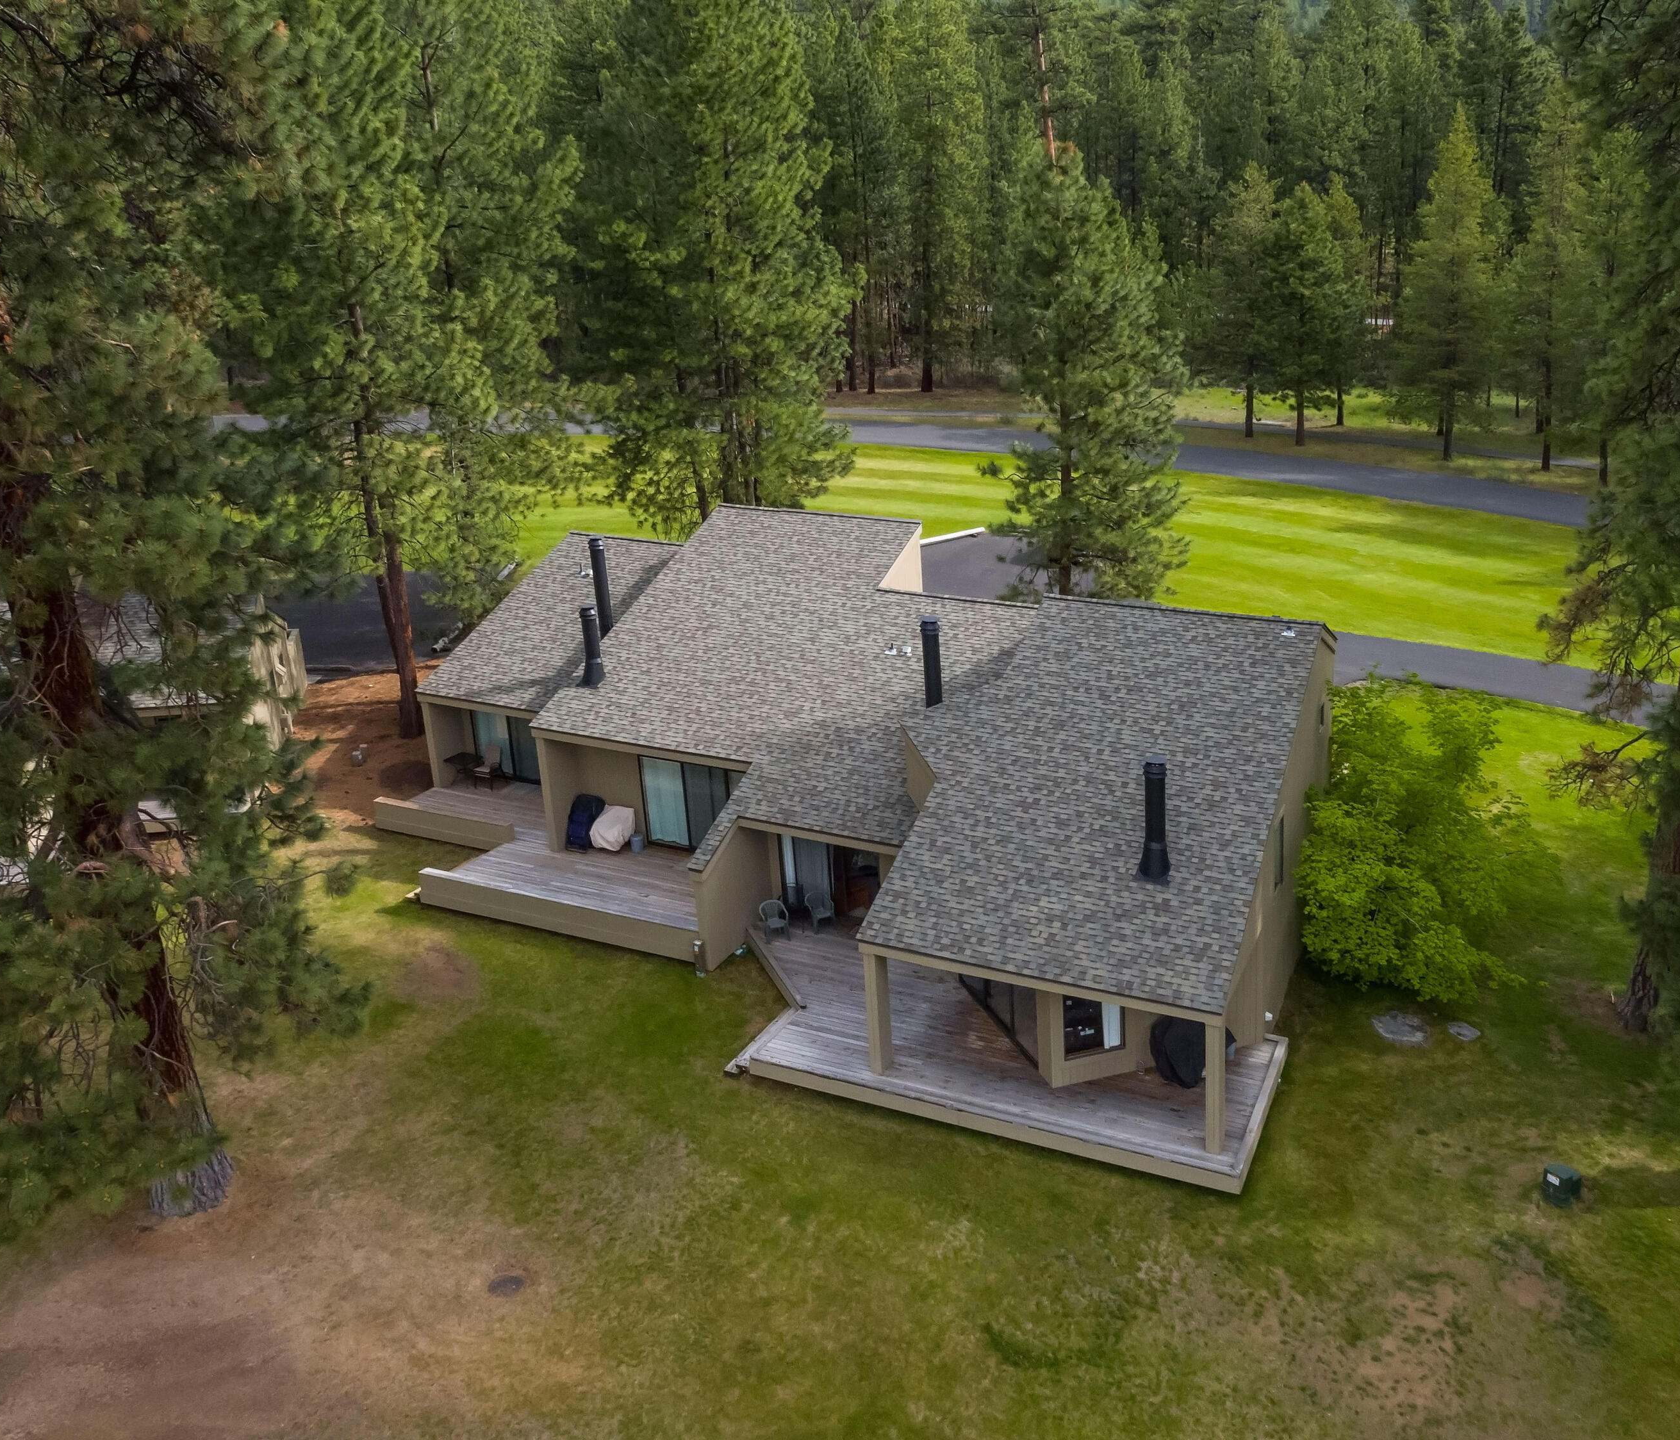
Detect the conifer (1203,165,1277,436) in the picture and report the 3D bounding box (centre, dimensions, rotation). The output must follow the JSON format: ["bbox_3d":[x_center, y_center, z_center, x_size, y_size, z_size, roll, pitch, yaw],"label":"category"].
[{"bbox_3d":[26.812,-27.488,88.267,5.600,17.273,5.600,7,22,26],"label":"conifer"}]

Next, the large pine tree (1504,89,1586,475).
[{"bbox_3d":[37.913,-23.114,71.188,5.000,19.540,5.000,7,22,26],"label":"large pine tree"}]

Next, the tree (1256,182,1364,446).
[{"bbox_3d":[29.569,-25.416,84.218,6.300,15.942,6.300,7,22,26],"label":"tree"}]

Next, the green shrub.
[{"bbox_3d":[11.894,2.269,27.311,4.400,6.000,4.600,7,22,26],"label":"green shrub"}]

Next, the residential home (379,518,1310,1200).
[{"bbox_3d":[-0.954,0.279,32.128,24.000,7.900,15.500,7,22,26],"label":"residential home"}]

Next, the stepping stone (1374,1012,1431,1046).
[{"bbox_3d":[11.021,5.973,25.999,1.100,0.160,1.000,7,22,26],"label":"stepping stone"}]

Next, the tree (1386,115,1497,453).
[{"bbox_3d":[34.696,-24.511,76.099,6.300,19.155,6.300,7,22,26],"label":"tree"}]

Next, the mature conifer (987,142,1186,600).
[{"bbox_3d":[8.259,-10.259,45.654,6.800,17.600,6.800,7,22,26],"label":"mature conifer"}]

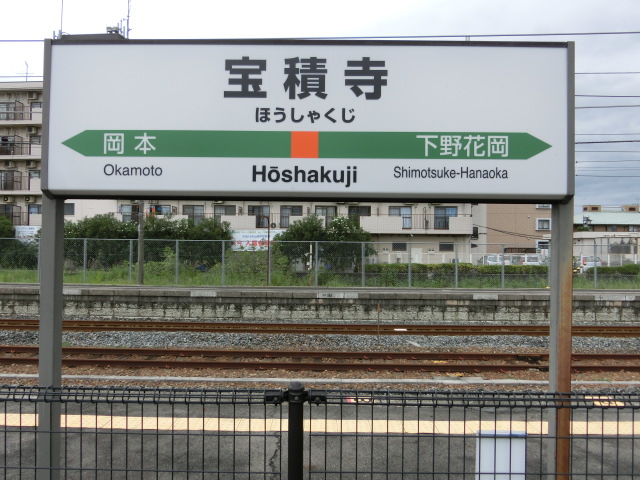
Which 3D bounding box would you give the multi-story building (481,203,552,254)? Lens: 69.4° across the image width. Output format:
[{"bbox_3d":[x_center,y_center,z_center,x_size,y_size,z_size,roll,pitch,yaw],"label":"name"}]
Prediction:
[{"bbox_3d":[25.500,-3.300,62.500,9.600,11.000,10.000,1,0,0],"label":"multi-story building"}]

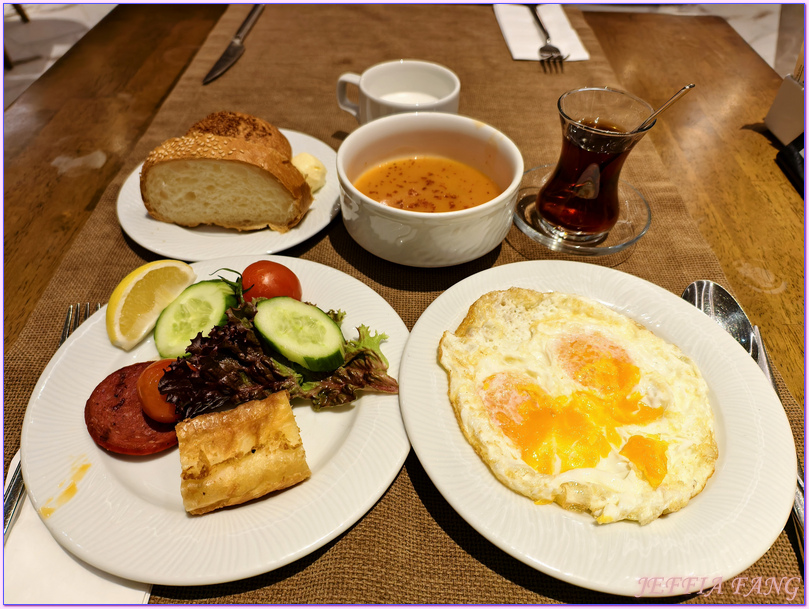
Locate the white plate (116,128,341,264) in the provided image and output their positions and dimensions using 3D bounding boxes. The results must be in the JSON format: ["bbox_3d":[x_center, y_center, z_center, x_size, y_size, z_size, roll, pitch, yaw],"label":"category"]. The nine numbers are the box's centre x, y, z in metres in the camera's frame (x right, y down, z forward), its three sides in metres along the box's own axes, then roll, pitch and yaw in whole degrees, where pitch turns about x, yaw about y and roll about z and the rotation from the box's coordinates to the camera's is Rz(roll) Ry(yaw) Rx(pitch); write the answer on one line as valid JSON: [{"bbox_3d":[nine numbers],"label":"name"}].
[{"bbox_3d":[-0.131,-0.087,0.426,0.174,0.019,0.174,1,47,-1],"label":"white plate"}]

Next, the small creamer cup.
[{"bbox_3d":[-0.005,-0.172,0.484,0.107,0.057,0.086,10,48,7],"label":"small creamer cup"}]

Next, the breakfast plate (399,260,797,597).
[{"bbox_3d":[0.102,0.053,0.303,0.206,0.022,0.206,1,47,-1],"label":"breakfast plate"}]

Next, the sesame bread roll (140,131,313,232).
[{"bbox_3d":[-0.129,-0.095,0.397,0.123,0.053,0.052,6,47,3],"label":"sesame bread roll"}]

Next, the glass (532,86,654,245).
[{"bbox_3d":[0.131,-0.095,0.386,0.062,0.094,0.062,3,47,0],"label":"glass"}]

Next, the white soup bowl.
[{"bbox_3d":[0.017,-0.082,0.400,0.130,0.060,0.130,1,47,-1],"label":"white soup bowl"}]

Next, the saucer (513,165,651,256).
[{"bbox_3d":[0.134,-0.071,0.423,0.110,0.017,0.110,1,47,-1],"label":"saucer"}]

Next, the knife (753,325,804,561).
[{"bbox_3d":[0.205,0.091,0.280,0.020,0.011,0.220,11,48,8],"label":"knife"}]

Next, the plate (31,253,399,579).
[{"bbox_3d":[-0.094,0.049,0.303,0.206,0.021,0.206,1,47,-1],"label":"plate"}]

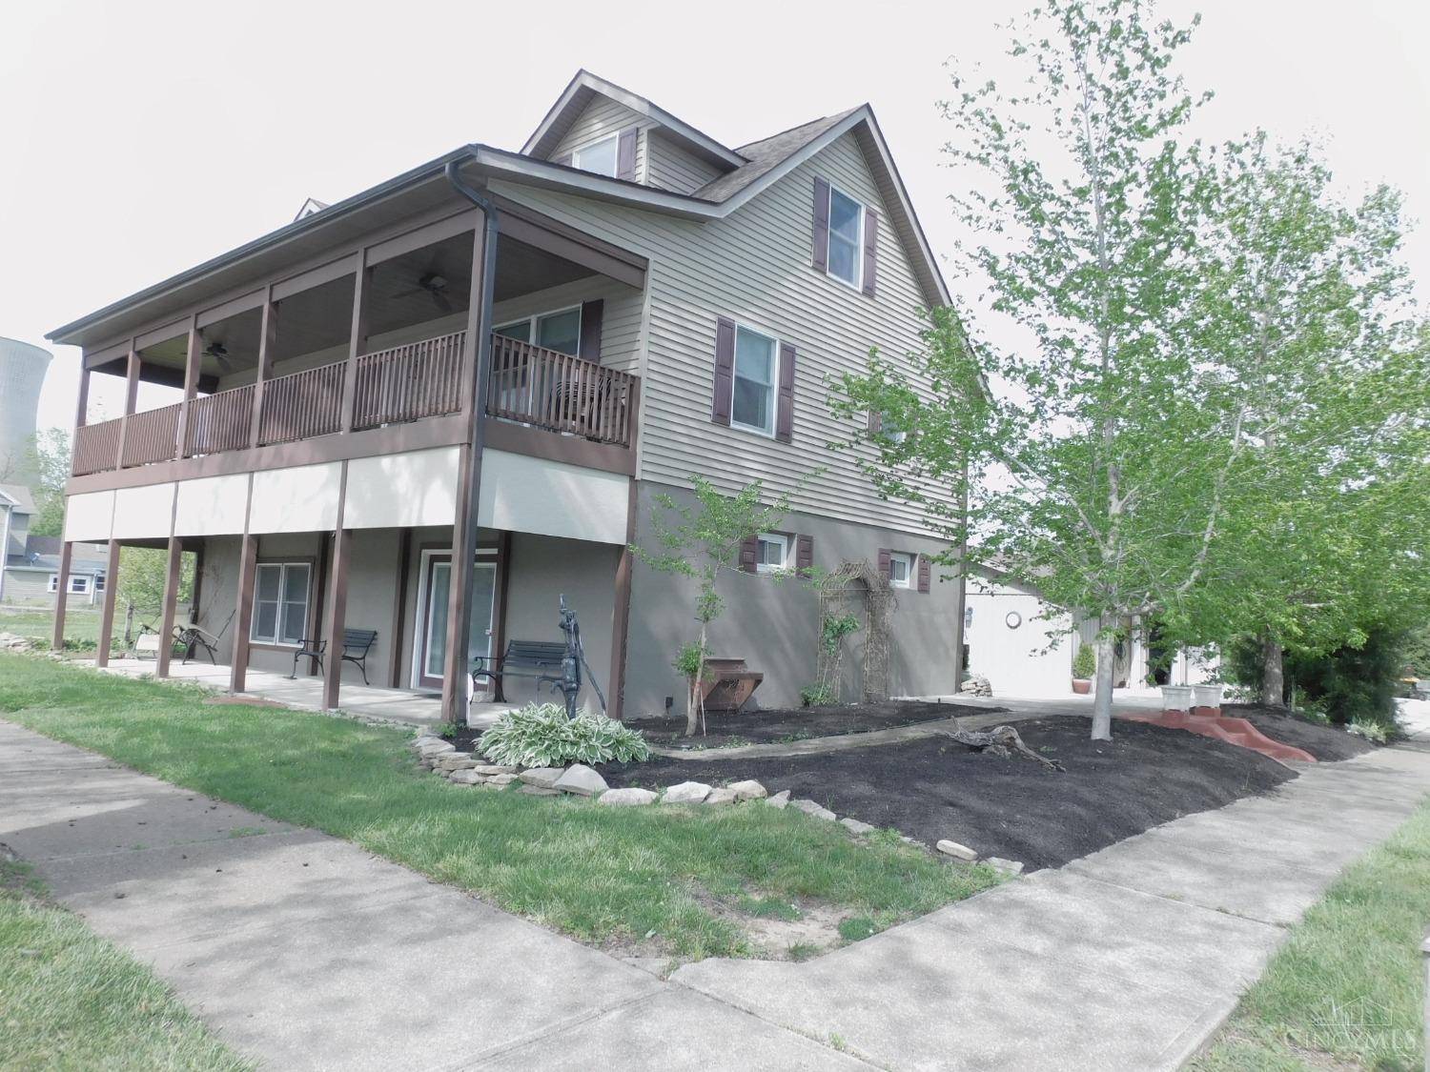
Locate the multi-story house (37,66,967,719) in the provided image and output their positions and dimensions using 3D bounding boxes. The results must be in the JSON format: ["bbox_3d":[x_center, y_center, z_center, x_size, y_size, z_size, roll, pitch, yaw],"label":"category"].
[{"bbox_3d":[-3.550,-2.116,18.399,13.200,9.300,11.700,-1,-6,41],"label":"multi-story house"}]

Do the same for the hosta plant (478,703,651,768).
[{"bbox_3d":[-1.270,1.651,8.350,1.420,0.450,1.200,4,-5,-9],"label":"hosta plant"}]

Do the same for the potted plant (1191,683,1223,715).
[{"bbox_3d":[7.851,2.581,15.800,0.390,0.420,0.390,-1,-6,41],"label":"potted plant"}]

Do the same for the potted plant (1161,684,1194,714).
[{"bbox_3d":[6.877,2.426,14.750,0.390,0.410,0.390,-1,-6,41],"label":"potted plant"}]

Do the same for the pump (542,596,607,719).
[{"bbox_3d":[-1.206,1.187,8.600,0.520,1.330,0.250,5,-5,-25],"label":"pump"}]

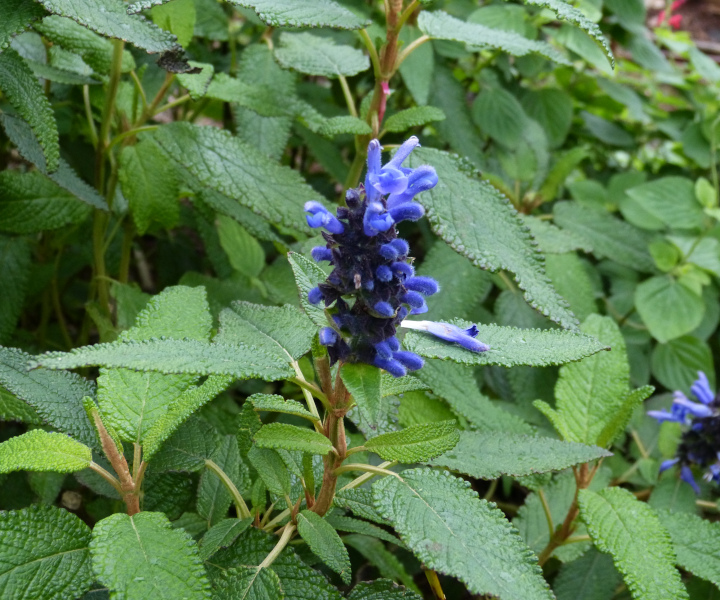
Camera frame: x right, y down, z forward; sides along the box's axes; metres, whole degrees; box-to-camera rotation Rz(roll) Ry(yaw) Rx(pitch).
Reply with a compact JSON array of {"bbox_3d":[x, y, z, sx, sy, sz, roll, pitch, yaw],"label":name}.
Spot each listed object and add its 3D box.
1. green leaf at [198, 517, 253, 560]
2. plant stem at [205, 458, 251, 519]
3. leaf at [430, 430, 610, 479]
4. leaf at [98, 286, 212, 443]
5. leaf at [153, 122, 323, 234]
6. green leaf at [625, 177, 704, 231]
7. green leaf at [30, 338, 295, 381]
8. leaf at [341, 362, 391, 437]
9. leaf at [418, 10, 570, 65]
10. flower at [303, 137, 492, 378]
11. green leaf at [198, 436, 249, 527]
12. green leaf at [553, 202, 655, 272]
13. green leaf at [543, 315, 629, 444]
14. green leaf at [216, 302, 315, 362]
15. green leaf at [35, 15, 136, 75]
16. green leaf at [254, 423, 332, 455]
[{"bbox_3d":[-0.046,0.083,0.450,0.022,0.004,0.012,-33,40,-27],"label":"green leaf"},{"bbox_3d":[-0.053,0.076,0.522,0.008,0.031,0.006,-38,-10,0],"label":"plant stem"},{"bbox_3d":[0.067,0.065,0.540,0.082,0.007,0.031,0,28,-14],"label":"leaf"},{"bbox_3d":[-0.083,0.025,0.530,0.043,0.014,0.070,8,65,3],"label":"leaf"},{"bbox_3d":[-0.062,-0.060,0.635,0.112,0.013,0.040,25,39,27],"label":"leaf"},{"bbox_3d":[0.187,-0.058,0.795,0.052,0.008,0.036,17,53,-11],"label":"green leaf"},{"bbox_3d":[-0.065,0.022,0.435,0.087,0.010,0.024,4,30,-13],"label":"green leaf"},{"bbox_3d":[0.001,0.032,0.439,0.017,0.006,0.030,-11,66,-9],"label":"leaf"},{"bbox_3d":[0.063,-0.123,0.610,0.072,0.013,0.028,16,32,16],"label":"leaf"},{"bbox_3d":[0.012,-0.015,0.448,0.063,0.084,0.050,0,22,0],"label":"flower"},{"bbox_3d":[-0.056,0.075,0.535,0.022,0.008,0.038,7,58,8],"label":"green leaf"},{"bbox_3d":[0.148,-0.038,0.785,0.072,0.012,0.034,28,46,25],"label":"green leaf"},{"bbox_3d":[0.096,0.033,0.540,0.034,0.057,0.010,9,-21,3],"label":"green leaf"},{"bbox_3d":[-0.037,0.012,0.476,0.034,0.009,0.043,-26,42,-30],"label":"green leaf"},{"bbox_3d":[-0.129,-0.121,0.610,0.059,0.008,0.030,27,48,20],"label":"green leaf"},{"bbox_3d":[-0.022,0.049,0.442,0.029,0.005,0.014,13,41,-22],"label":"green leaf"}]

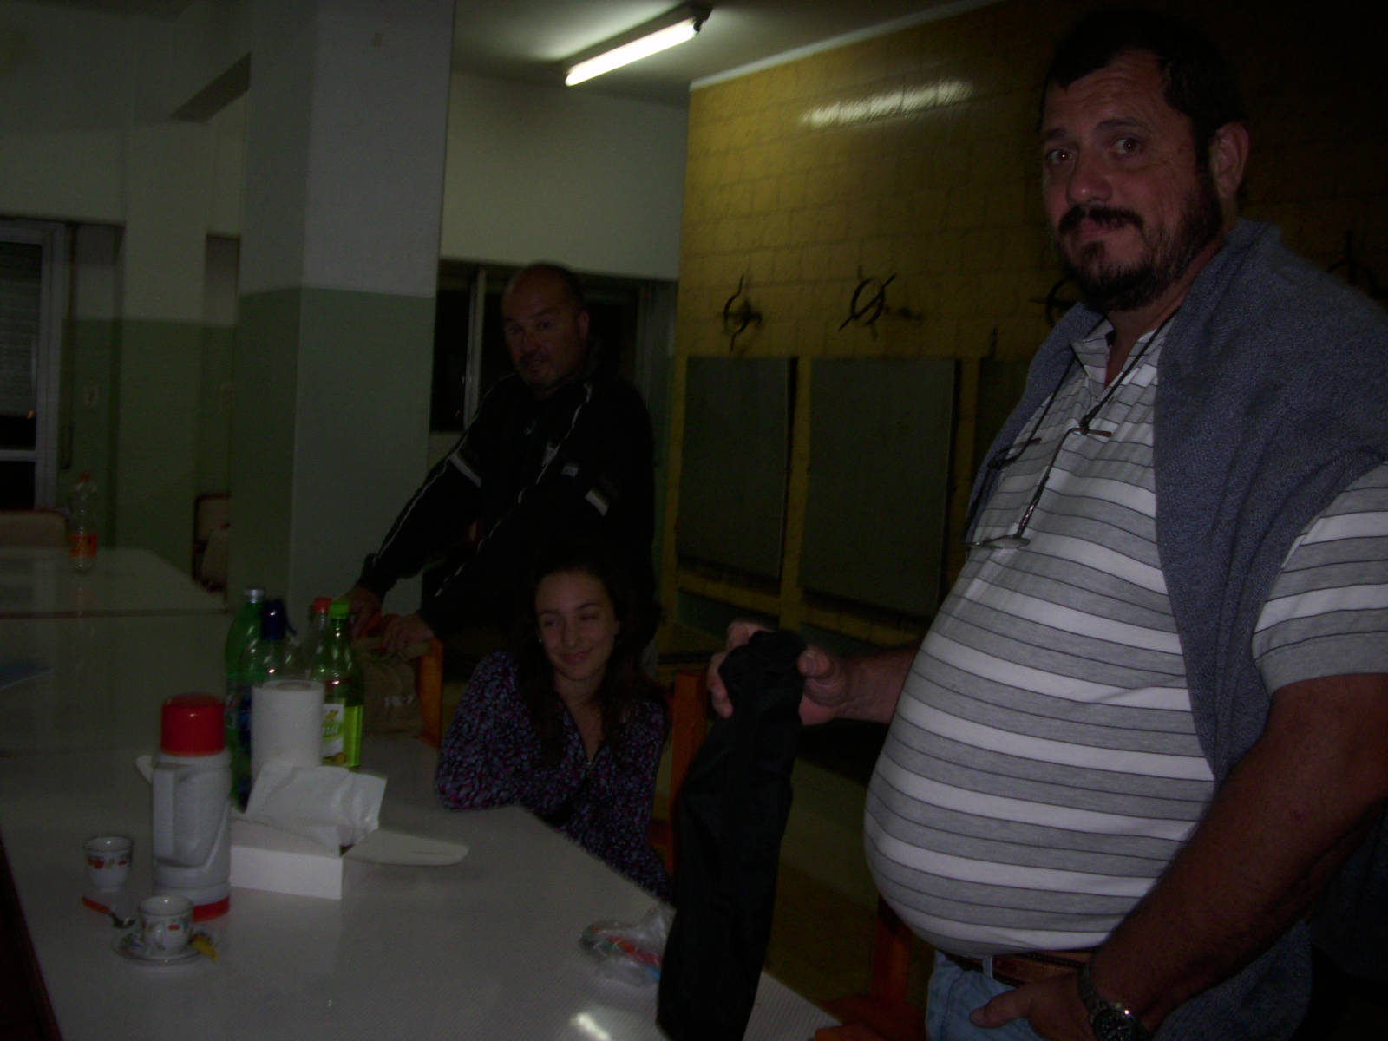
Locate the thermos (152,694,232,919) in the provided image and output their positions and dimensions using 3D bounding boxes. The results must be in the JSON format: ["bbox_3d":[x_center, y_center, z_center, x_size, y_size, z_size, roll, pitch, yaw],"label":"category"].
[{"bbox_3d":[-0.640,0.361,1.591,0.105,0.277,0.102,-3,8,-45],"label":"thermos"}]

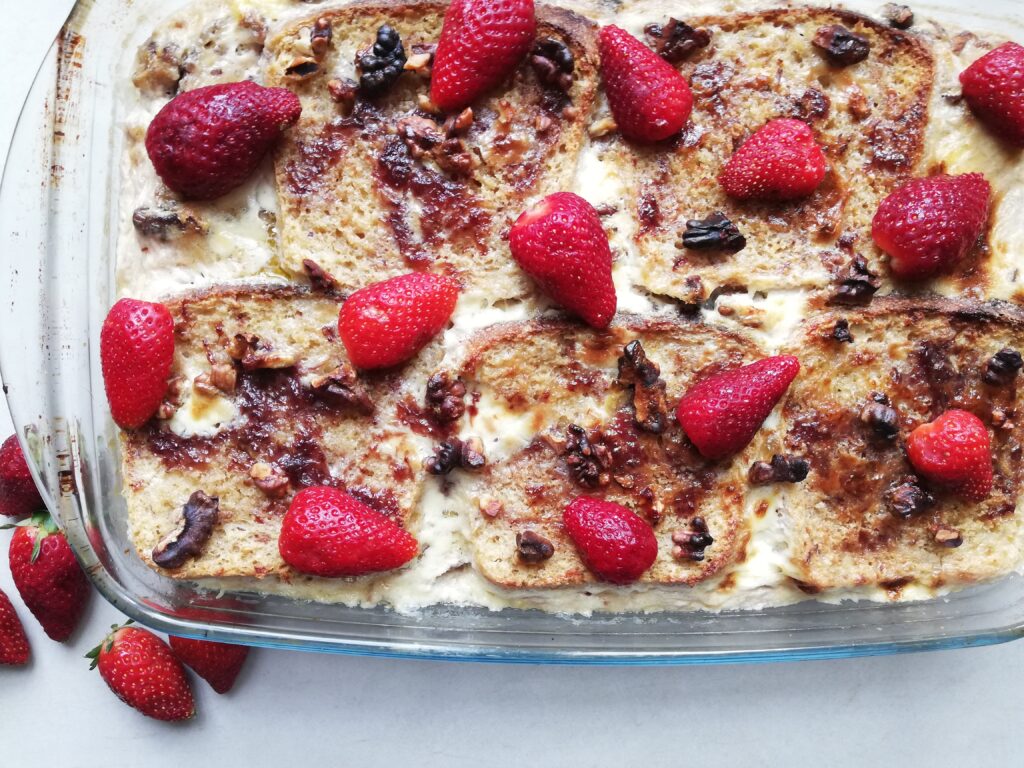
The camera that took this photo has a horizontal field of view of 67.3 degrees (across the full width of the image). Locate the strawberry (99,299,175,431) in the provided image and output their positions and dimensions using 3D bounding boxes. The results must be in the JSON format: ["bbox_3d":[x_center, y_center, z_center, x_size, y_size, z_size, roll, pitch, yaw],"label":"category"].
[{"bbox_3d":[-0.128,-0.007,0.262,0.024,0.017,0.045,4,83,0],"label":"strawberry"}]

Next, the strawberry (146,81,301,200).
[{"bbox_3d":[-0.099,-0.084,0.266,0.054,0.030,0.035,-20,83,-2],"label":"strawberry"}]

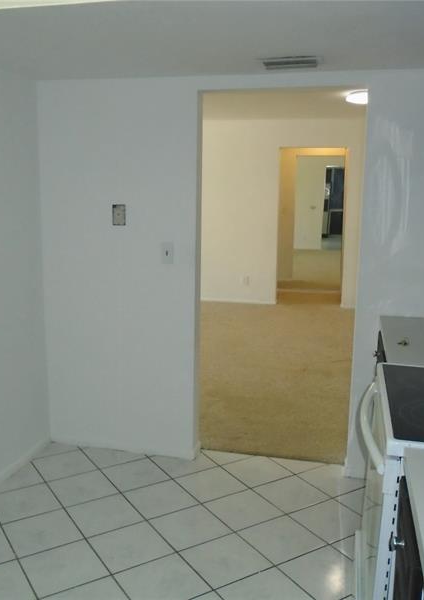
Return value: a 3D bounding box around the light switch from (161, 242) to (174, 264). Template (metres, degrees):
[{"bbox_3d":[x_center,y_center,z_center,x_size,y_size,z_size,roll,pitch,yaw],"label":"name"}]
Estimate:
[{"bbox_3d":[-0.247,-0.260,3.354,0.071,0.118,0.012,3,11,13],"label":"light switch"}]

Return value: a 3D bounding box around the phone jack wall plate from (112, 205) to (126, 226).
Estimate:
[{"bbox_3d":[-0.533,-0.487,3.462,0.081,0.118,0.022,3,11,13],"label":"phone jack wall plate"}]

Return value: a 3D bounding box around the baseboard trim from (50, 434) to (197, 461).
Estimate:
[{"bbox_3d":[-0.552,0.886,3.640,0.937,0.070,0.014,3,11,13],"label":"baseboard trim"}]

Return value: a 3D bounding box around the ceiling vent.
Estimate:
[{"bbox_3d":[0.369,-1.094,2.791,0.275,0.020,0.220,3,11,13],"label":"ceiling vent"}]

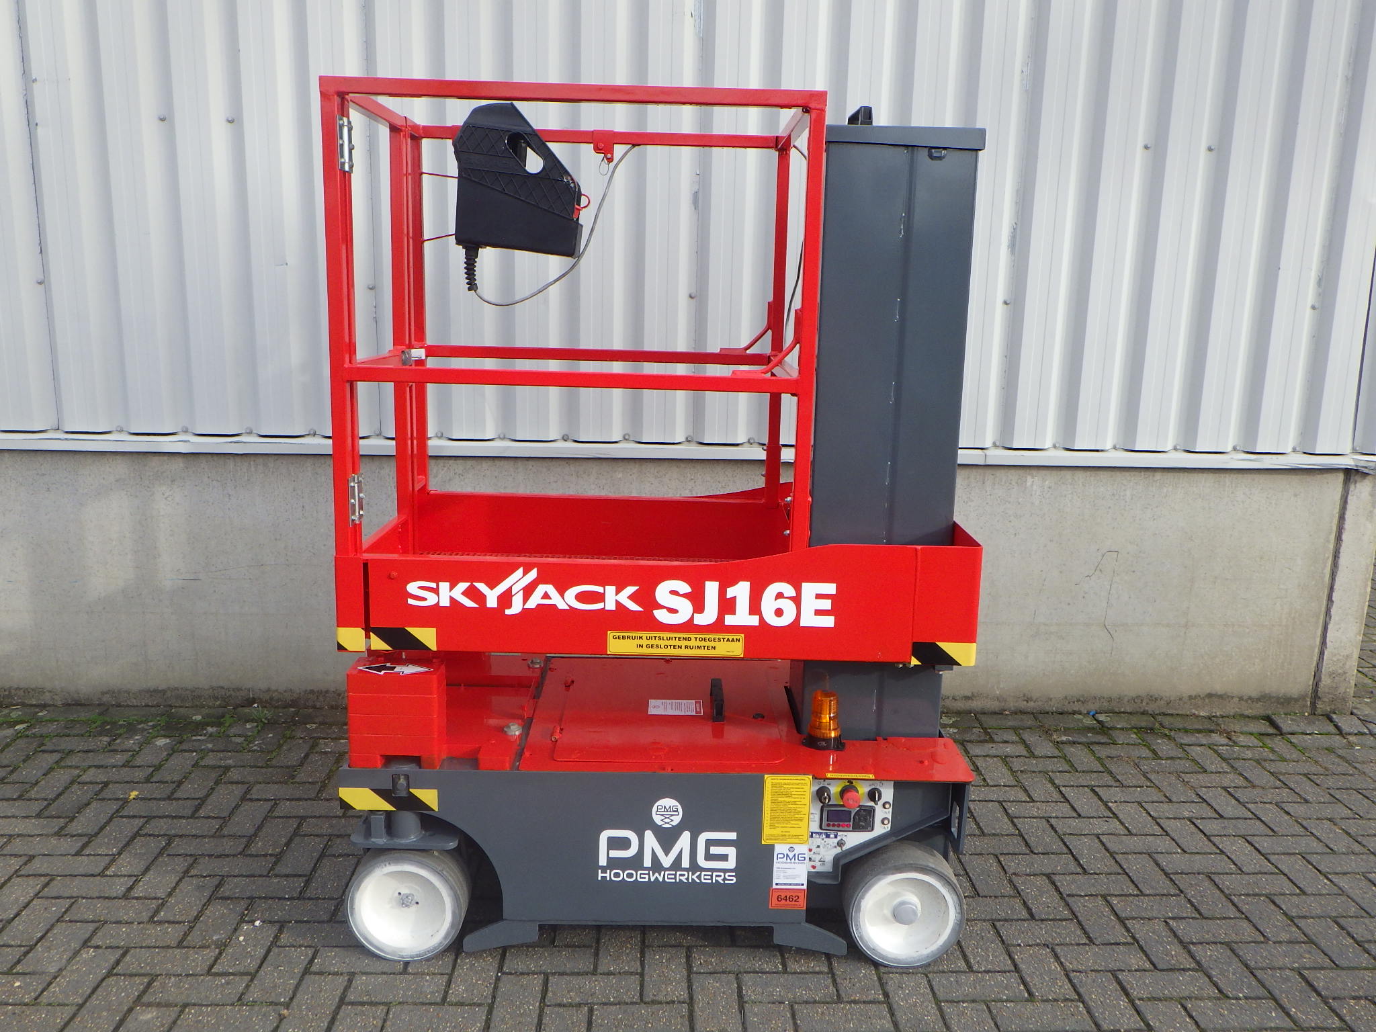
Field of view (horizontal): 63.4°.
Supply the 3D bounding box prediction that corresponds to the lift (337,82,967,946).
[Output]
[{"bbox_3d":[-0.053,0.017,2.657,1.370,1.880,0.750,1,12,-1],"label":"lift"}]

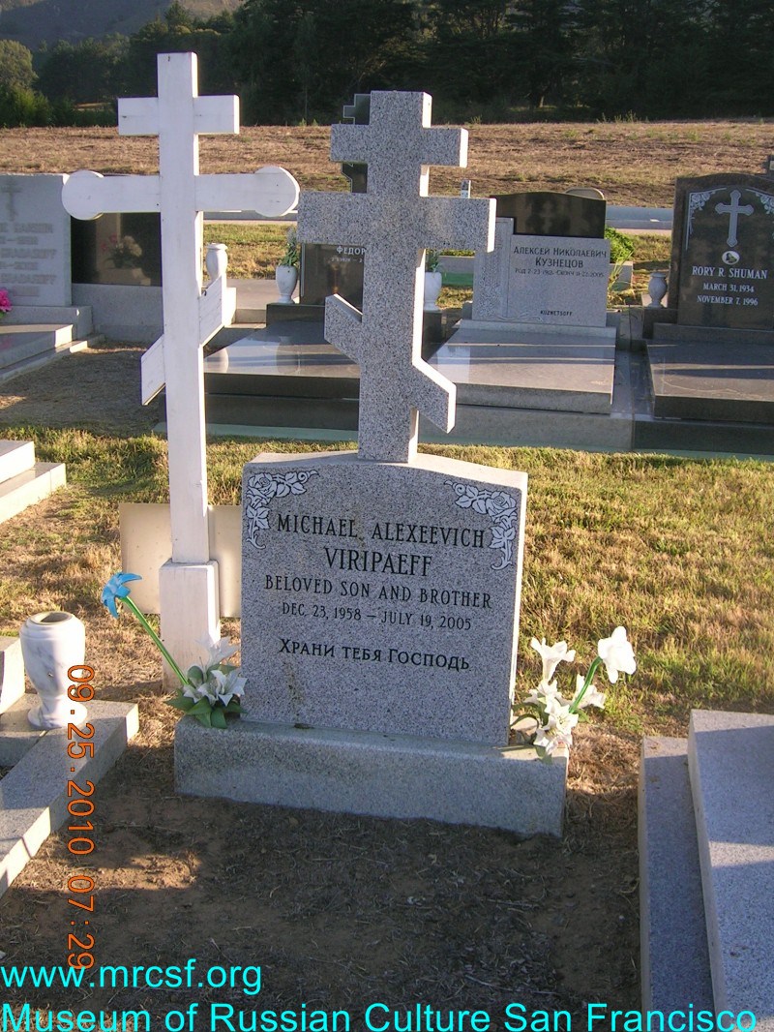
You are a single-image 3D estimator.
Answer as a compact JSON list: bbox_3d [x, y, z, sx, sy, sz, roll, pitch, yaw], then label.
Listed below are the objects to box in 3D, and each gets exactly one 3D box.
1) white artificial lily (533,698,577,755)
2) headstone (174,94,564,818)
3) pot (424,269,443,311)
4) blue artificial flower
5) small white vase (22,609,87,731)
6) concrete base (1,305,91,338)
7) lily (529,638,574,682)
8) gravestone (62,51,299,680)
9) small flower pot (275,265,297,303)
[{"bbox_3d":[0.380,0.469,2.933,0.100,0.126,0.080,0,-15,-3],"label":"white artificial lily"},{"bbox_3d":[-0.002,-0.117,2.913,0.891,1.573,0.260,4,14,9],"label":"headstone"},{"bbox_3d":[0.304,-1.518,8.866,0.148,0.280,0.148,3,14,10],"label":"pot"},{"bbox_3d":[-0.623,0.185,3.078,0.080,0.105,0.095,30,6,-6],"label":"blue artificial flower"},{"bbox_3d":[-0.800,0.368,3.172,0.157,0.255,0.157,2,13,0],"label":"small white vase"},{"bbox_3d":[-2.696,-1.438,9.693,0.980,0.245,0.260,3,14,10],"label":"concrete base"},{"bbox_3d":[0.374,0.324,2.954,0.100,0.100,0.090,3,14,10],"label":"lily"},{"bbox_3d":[-0.530,-0.355,3.482,0.618,1.660,0.140,1,9,7],"label":"gravestone"},{"bbox_3d":[-0.686,-1.585,8.990,0.150,0.275,0.150,0,14,0],"label":"small flower pot"}]

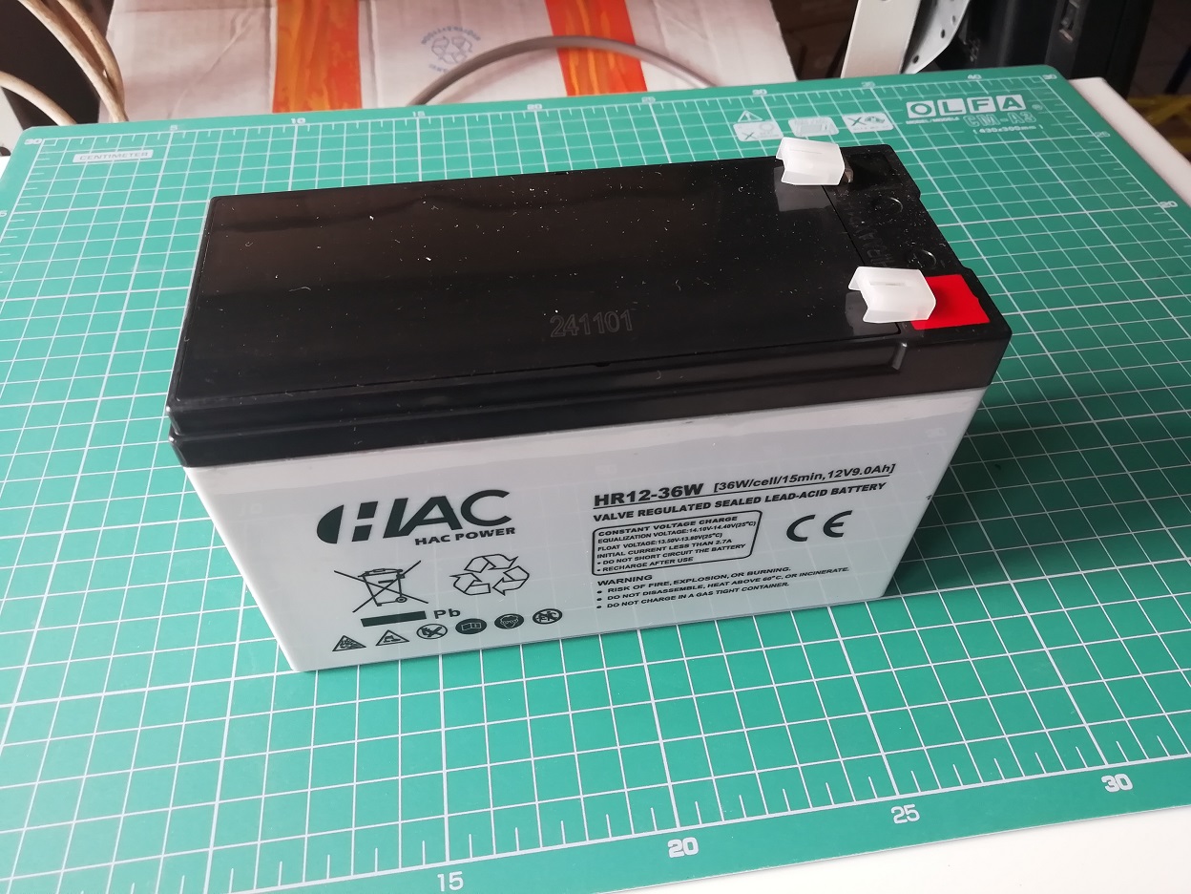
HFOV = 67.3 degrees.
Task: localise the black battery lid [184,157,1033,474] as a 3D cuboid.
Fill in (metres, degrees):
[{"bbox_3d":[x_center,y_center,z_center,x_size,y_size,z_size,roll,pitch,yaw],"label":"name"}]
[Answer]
[{"bbox_3d":[-0.002,-0.032,0.180,0.149,0.015,0.064,-6,51,-6],"label":"black battery lid"}]

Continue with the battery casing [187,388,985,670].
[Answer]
[{"bbox_3d":[-0.003,-0.003,0.215,0.150,0.079,0.064,-6,51,-6],"label":"battery casing"}]

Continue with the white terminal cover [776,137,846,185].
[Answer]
[{"bbox_3d":[0.046,-0.061,0.192,0.012,0.004,0.009,3,52,-2],"label":"white terminal cover"}]

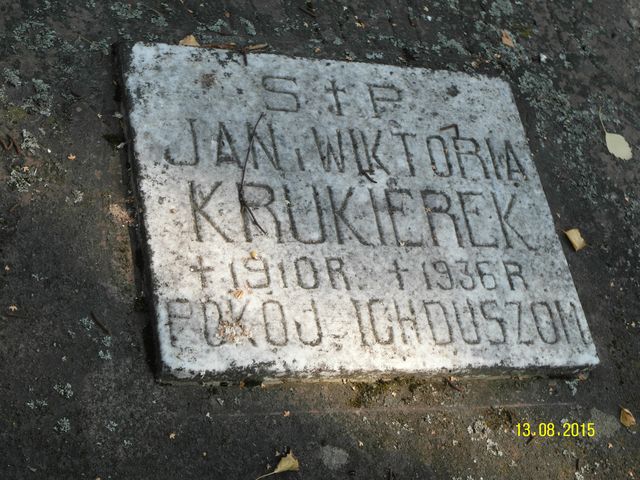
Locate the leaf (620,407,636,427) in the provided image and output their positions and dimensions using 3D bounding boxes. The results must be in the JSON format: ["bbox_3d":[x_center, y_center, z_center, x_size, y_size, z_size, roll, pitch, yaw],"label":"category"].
[{"bbox_3d":[0.351,0.202,1.403,0.019,0.010,0.027,-10,62,-28],"label":"leaf"}]

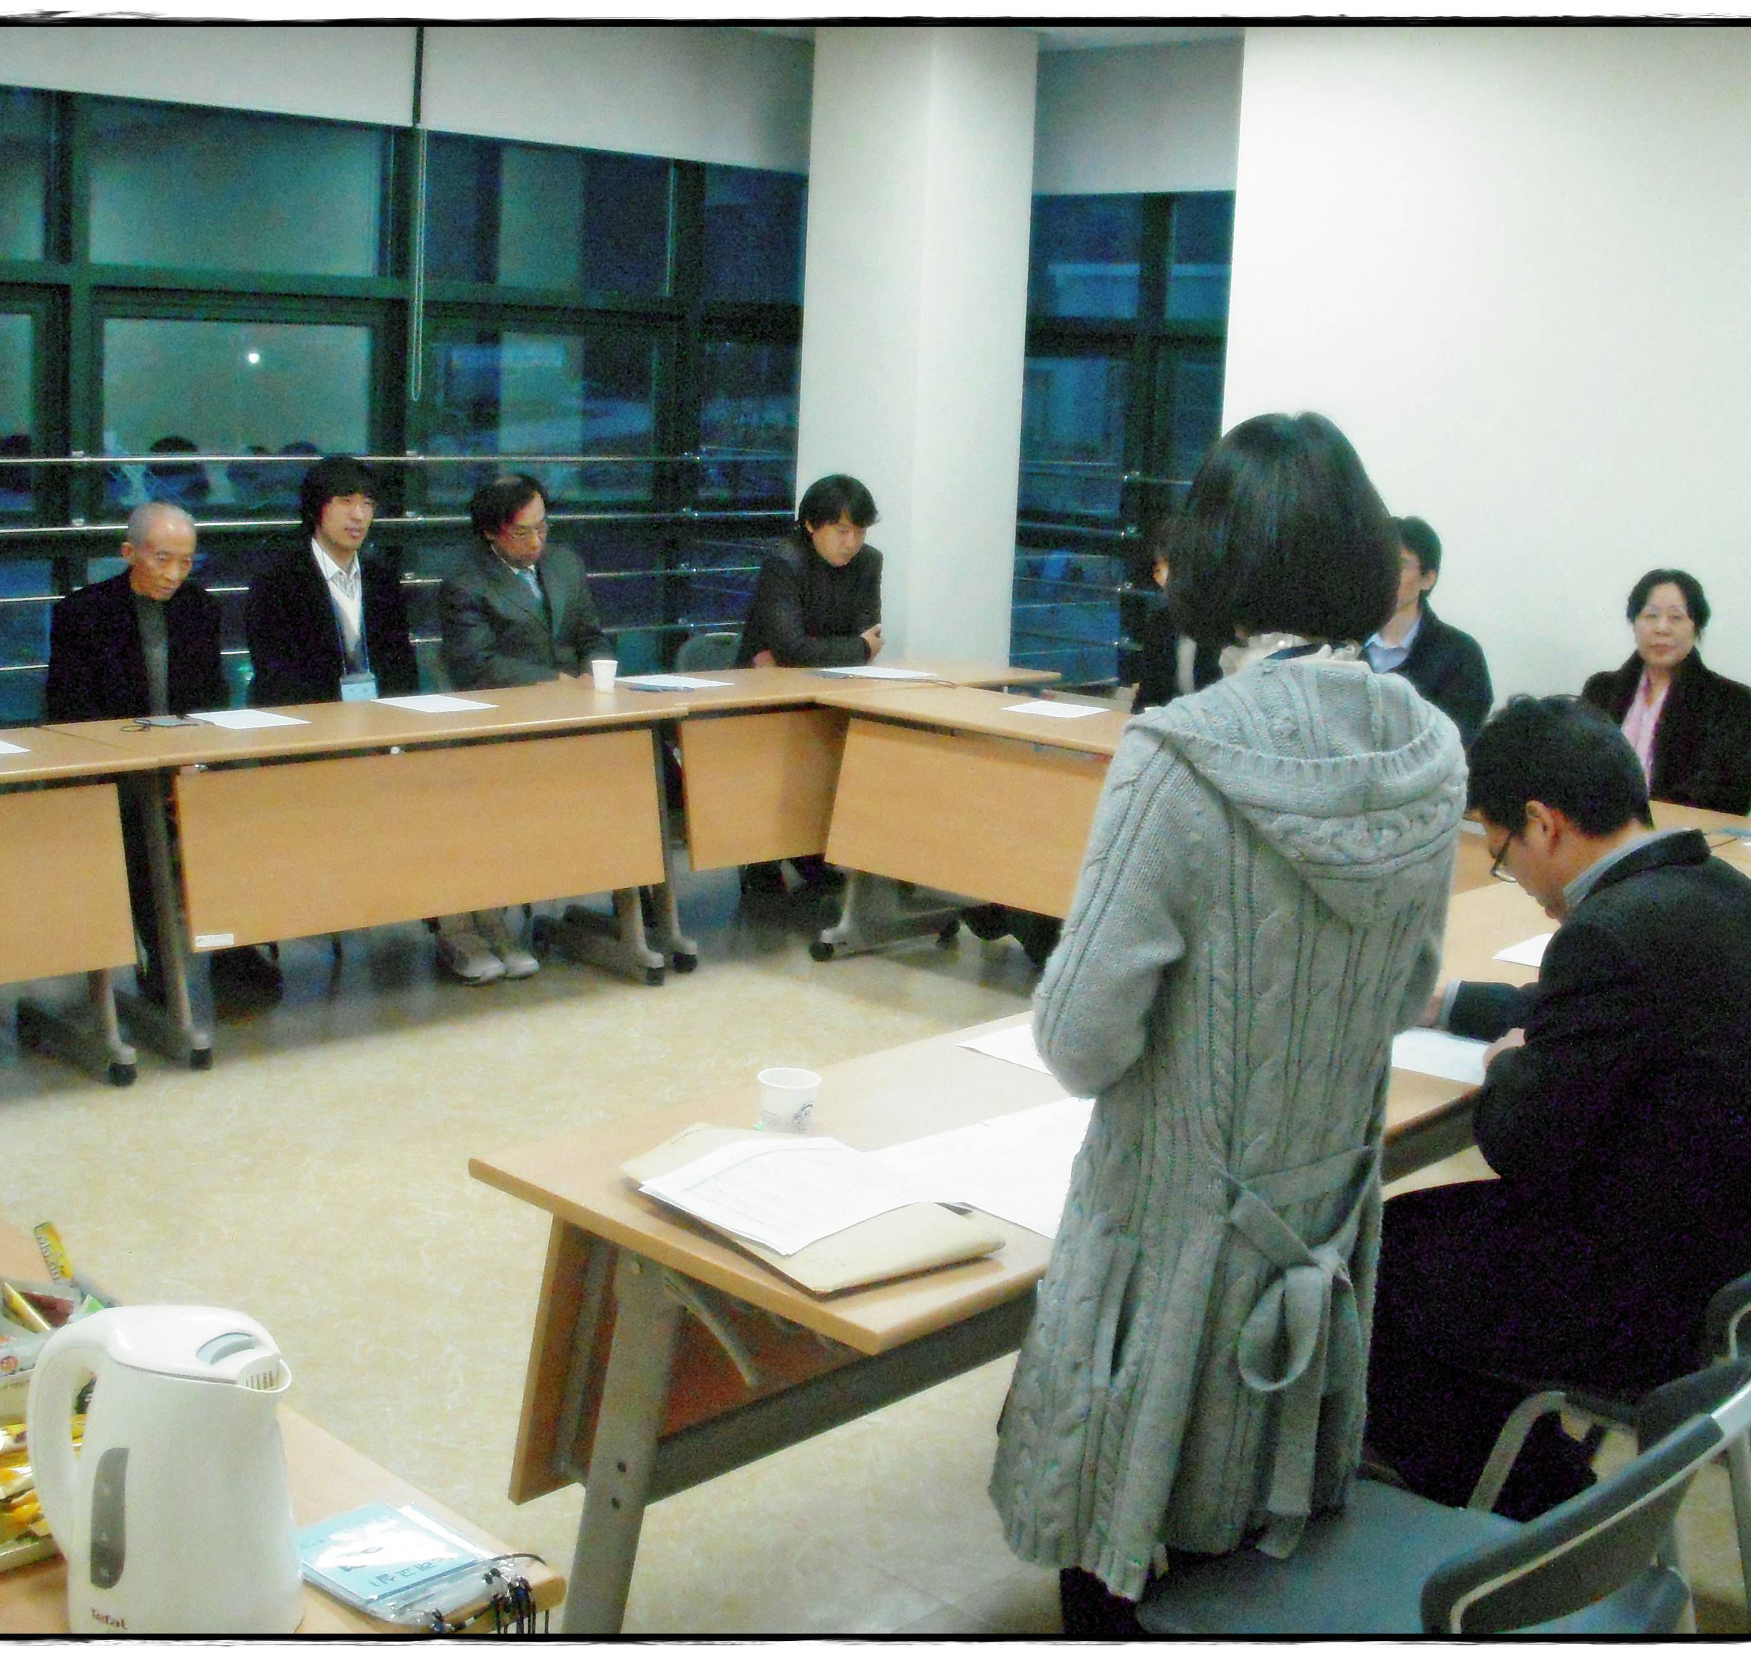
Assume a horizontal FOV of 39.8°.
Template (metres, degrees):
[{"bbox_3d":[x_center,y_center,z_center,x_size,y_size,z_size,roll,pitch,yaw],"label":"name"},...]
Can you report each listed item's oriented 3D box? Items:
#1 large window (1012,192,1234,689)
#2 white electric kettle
[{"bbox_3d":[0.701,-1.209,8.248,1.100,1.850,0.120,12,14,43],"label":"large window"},{"bbox_3d":[-0.509,0.451,1.743,0.213,0.234,0.163,8,12,27],"label":"white electric kettle"}]

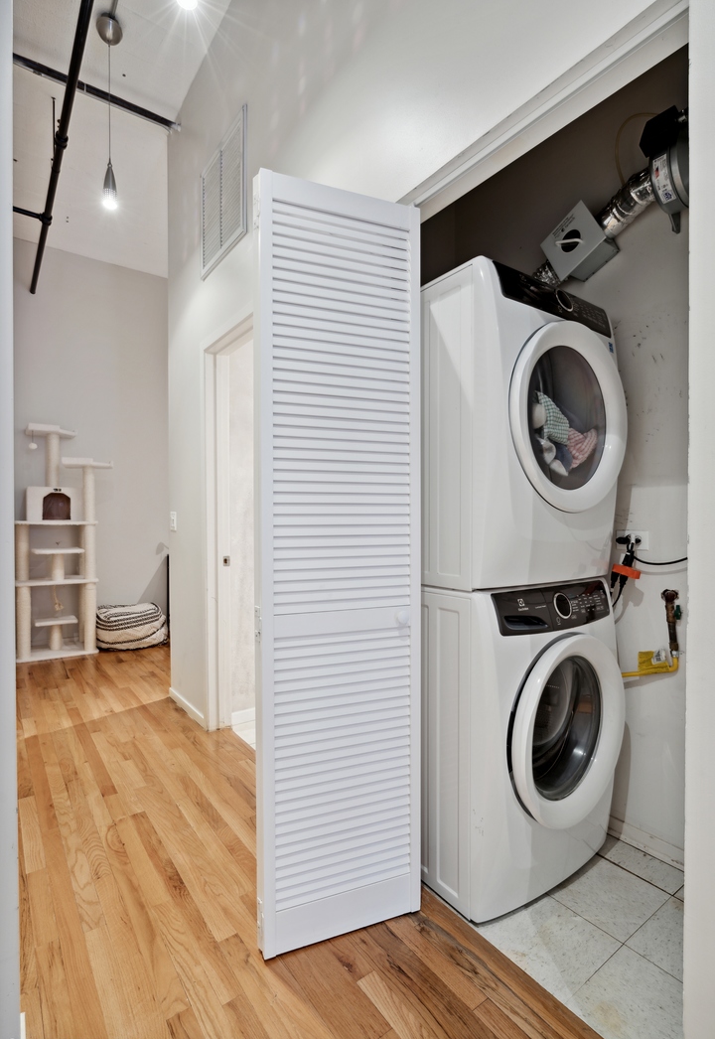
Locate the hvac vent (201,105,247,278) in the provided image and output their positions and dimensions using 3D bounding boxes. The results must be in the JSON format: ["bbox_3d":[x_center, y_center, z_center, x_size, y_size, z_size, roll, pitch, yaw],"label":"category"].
[{"bbox_3d":[-0.695,-1.637,2.605,0.025,0.595,0.585,0,0,-37],"label":"hvac vent"}]

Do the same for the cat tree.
[{"bbox_3d":[-2.567,0.173,4.460,0.740,1.990,0.490,0,0,-33],"label":"cat tree"}]

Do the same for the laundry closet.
[{"bbox_3d":[0.519,0.115,1.724,0.850,2.120,1.280,0,0,-37],"label":"laundry closet"}]

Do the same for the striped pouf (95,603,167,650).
[{"bbox_3d":[-2.136,1.000,4.780,0.660,0.340,0.560,0,0,-37],"label":"striped pouf"}]

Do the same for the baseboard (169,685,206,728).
[{"bbox_3d":[-1.037,1.138,3.074,0.018,0.060,0.660,0,0,-37],"label":"baseboard"}]

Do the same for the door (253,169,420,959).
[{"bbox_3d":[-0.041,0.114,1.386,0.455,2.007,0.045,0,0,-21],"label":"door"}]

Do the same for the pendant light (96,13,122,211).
[{"bbox_3d":[-1.265,-2.070,2.590,0.120,0.985,0.120,0,0,-37],"label":"pendant light"}]

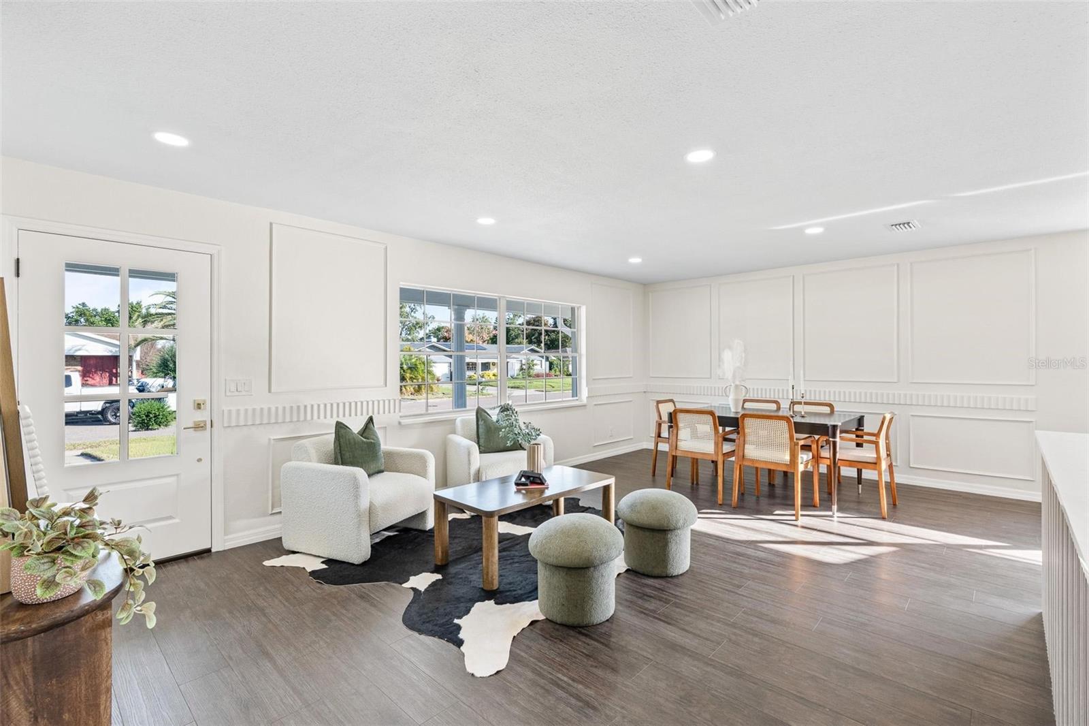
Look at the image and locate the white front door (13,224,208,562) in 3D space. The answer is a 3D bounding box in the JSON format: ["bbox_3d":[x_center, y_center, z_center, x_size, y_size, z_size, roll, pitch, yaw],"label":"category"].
[{"bbox_3d":[-2.610,0.270,3.016,0.045,2.030,0.910,0,0,44],"label":"white front door"}]

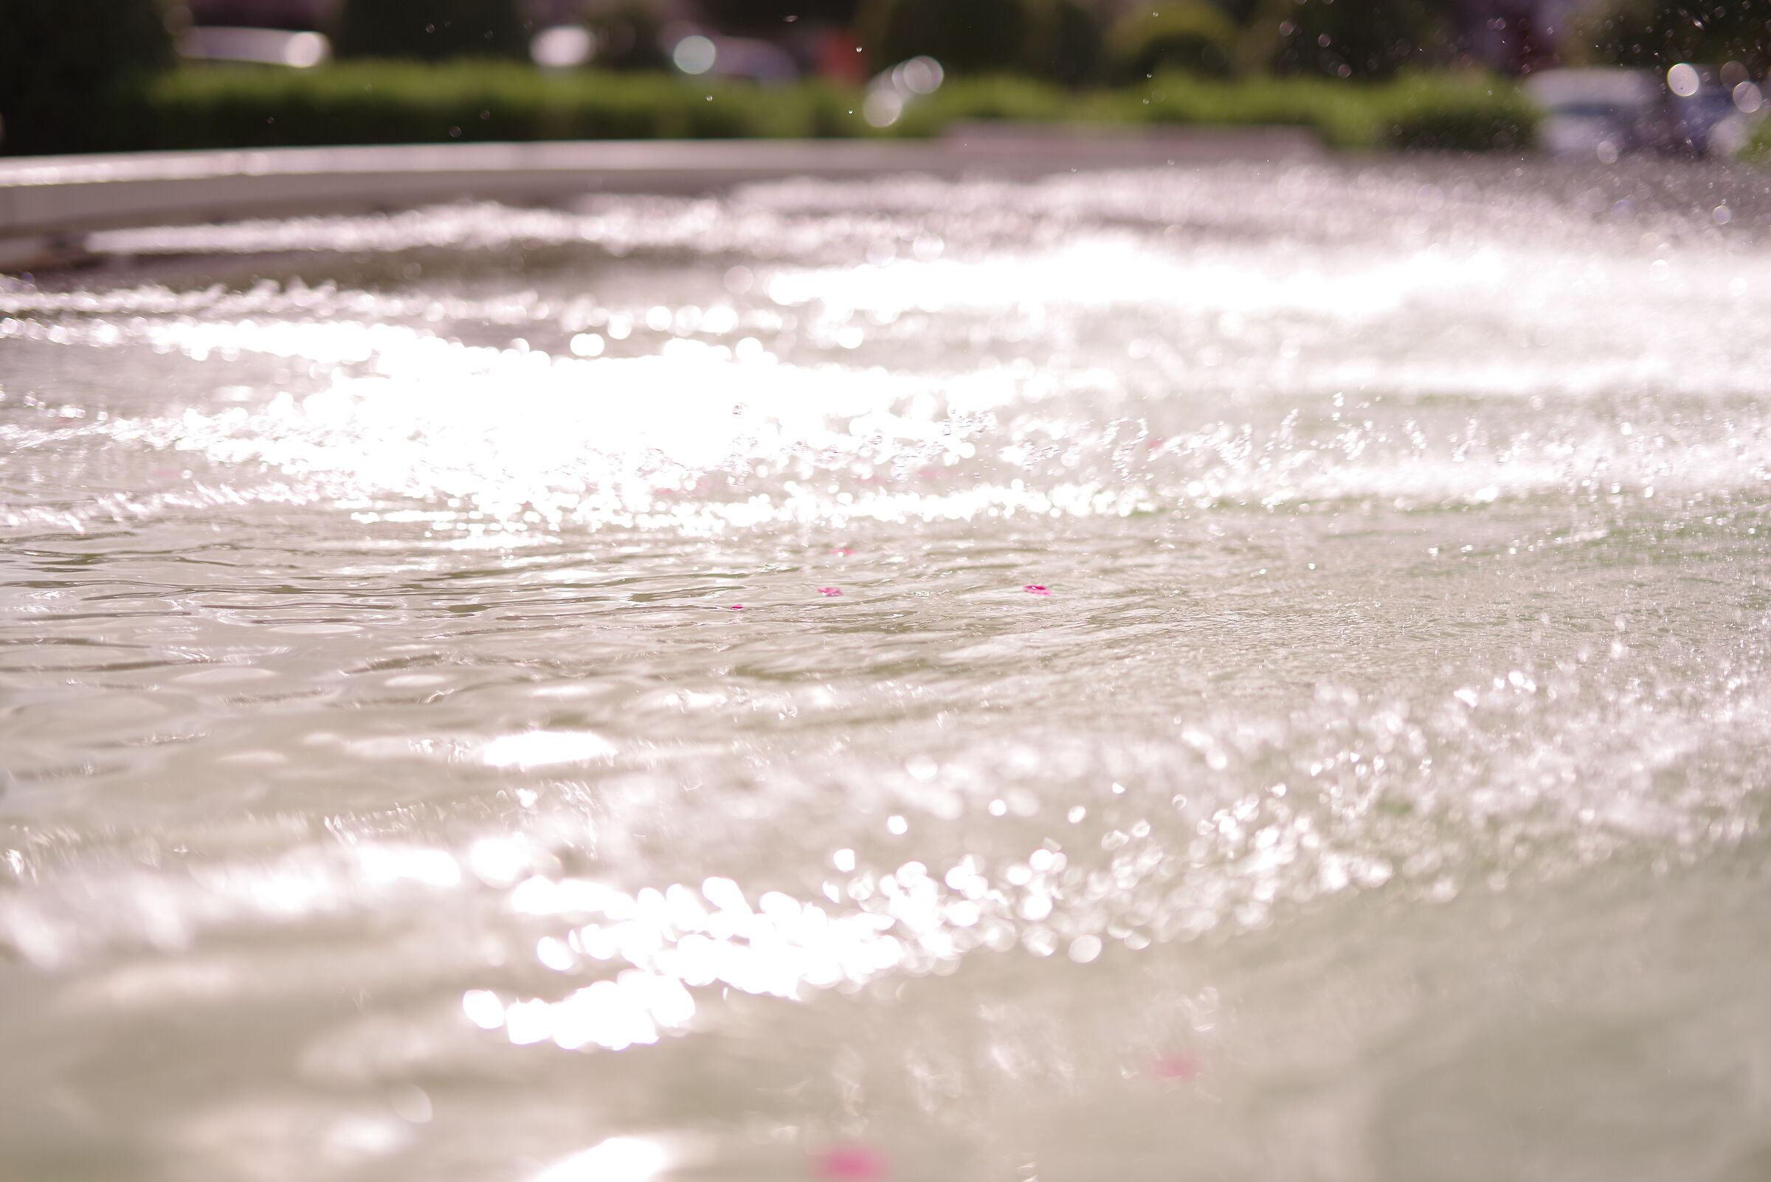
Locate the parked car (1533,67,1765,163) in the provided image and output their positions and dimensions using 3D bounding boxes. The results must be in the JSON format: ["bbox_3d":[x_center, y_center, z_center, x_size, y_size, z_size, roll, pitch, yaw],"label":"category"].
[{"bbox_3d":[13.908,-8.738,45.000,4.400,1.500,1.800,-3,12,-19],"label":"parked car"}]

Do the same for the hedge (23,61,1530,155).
[{"bbox_3d":[-0.764,-3.503,19.000,11.200,0.800,1.100,1,11,0],"label":"hedge"}]

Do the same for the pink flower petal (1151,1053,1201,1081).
[{"bbox_3d":[0.124,0.203,1.051,0.021,0.006,0.020,1,11,0],"label":"pink flower petal"}]

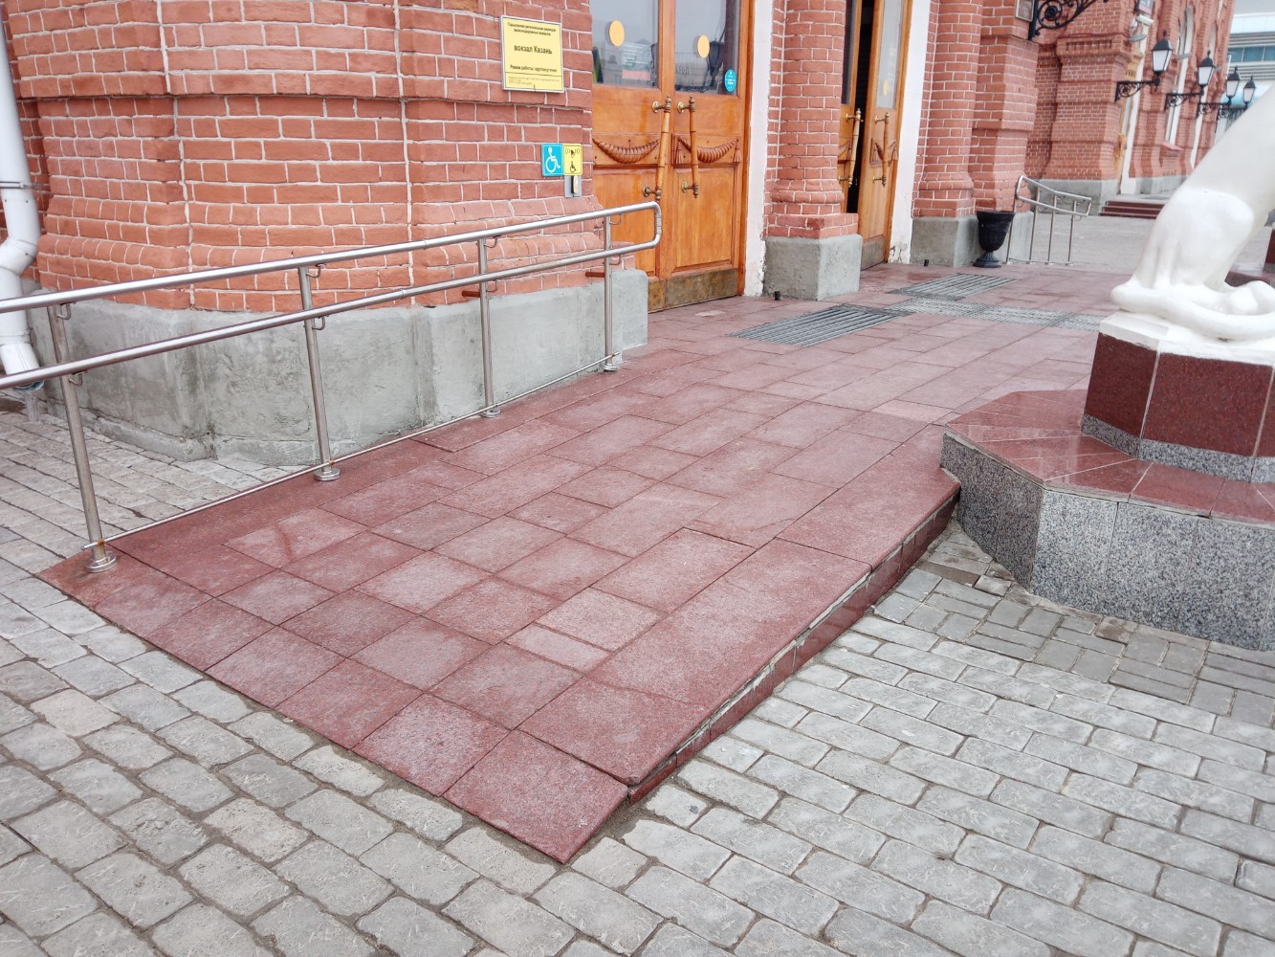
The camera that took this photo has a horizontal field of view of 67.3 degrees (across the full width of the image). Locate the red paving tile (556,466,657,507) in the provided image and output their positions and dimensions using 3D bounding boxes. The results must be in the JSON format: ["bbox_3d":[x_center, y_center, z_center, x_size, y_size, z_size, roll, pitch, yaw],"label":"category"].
[{"bbox_3d":[-0.117,0.046,3.764,0.289,0.030,0.318,14,27,33],"label":"red paving tile"}]

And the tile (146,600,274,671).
[{"bbox_3d":[-1.202,0.451,2.717,0.302,0.030,0.229,13,33,35],"label":"tile"}]

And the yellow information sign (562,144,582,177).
[{"bbox_3d":[-0.339,-1.684,5.065,0.020,0.157,0.152,13,23,34],"label":"yellow information sign"}]

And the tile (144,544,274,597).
[{"bbox_3d":[-1.314,0.295,3.000,0.337,0.025,0.218,13,26,33],"label":"tile"}]

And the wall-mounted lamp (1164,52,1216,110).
[{"bbox_3d":[16.168,-11.600,28.063,1.095,1.528,0.395,13,23,33],"label":"wall-mounted lamp"}]

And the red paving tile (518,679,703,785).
[{"bbox_3d":[-0.070,0.609,2.361,0.326,0.030,0.308,14,27,33],"label":"red paving tile"}]

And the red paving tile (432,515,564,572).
[{"bbox_3d":[-0.475,0.238,3.306,0.291,0.030,0.351,14,27,33],"label":"red paving tile"}]

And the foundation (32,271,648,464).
[{"bbox_3d":[-1.493,-0.778,5.395,2.419,0.718,2.665,13,22,35],"label":"foundation"}]

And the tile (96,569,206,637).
[{"bbox_3d":[-1.423,0.380,2.835,0.307,0.025,0.217,13,35,33],"label":"tile"}]

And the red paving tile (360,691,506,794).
[{"bbox_3d":[-0.462,0.608,2.186,0.284,0.025,0.220,13,35,33],"label":"red paving tile"}]

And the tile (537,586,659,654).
[{"bbox_3d":[-0.105,0.425,2.821,0.282,0.030,0.244,14,27,33],"label":"tile"}]

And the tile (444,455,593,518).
[{"bbox_3d":[-0.462,0.038,3.803,0.285,0.030,0.610,14,27,33],"label":"tile"}]

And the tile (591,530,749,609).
[{"bbox_3d":[0.121,0.287,2.943,0.296,0.030,0.487,13,27,35],"label":"tile"}]

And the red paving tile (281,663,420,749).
[{"bbox_3d":[-0.739,0.583,2.462,0.292,0.030,0.249,14,27,33],"label":"red paving tile"}]

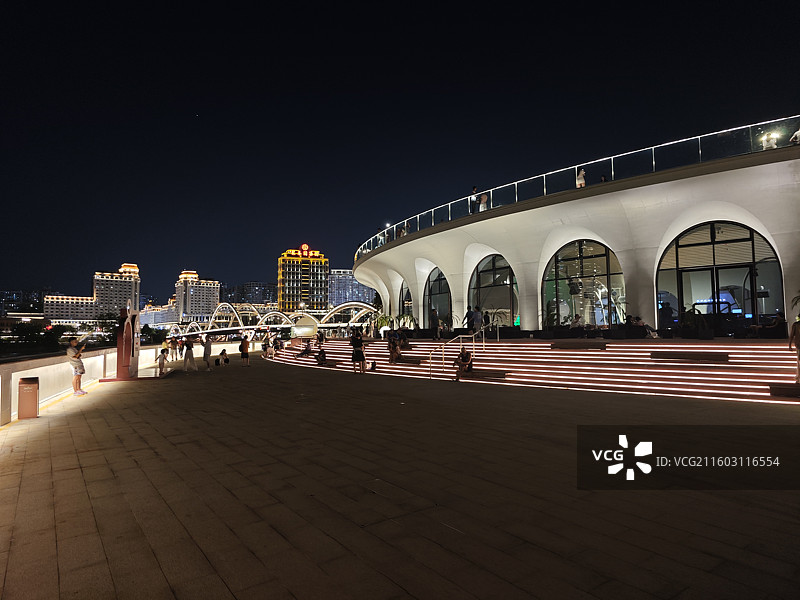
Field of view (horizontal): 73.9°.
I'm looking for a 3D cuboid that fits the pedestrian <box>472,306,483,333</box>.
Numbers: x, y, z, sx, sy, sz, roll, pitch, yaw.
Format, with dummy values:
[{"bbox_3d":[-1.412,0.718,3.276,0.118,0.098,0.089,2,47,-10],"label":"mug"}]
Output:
[{"bbox_3d":[4.213,1.263,28.906,0.500,1.700,0.400,2,-4,-40],"label":"pedestrian"}]

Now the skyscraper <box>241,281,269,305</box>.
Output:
[{"bbox_3d":[-213.039,11.025,777.729,38.000,78.000,18.000,0,-4,-20],"label":"skyscraper"}]

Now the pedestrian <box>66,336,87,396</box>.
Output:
[{"bbox_3d":[-9.384,1.923,15.448,0.550,1.650,0.480,1,-4,-32],"label":"pedestrian"}]

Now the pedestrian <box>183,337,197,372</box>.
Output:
[{"bbox_3d":[-9.721,2.448,24.567,0.550,1.640,0.480,0,-4,-20],"label":"pedestrian"}]

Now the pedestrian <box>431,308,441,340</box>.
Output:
[{"bbox_3d":[1.994,1.399,30.062,0.420,1.700,0.480,-2,-4,20],"label":"pedestrian"}]

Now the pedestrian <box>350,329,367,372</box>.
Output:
[{"bbox_3d":[-1.717,2.134,21.898,0.500,1.720,0.420,-1,-3,0],"label":"pedestrian"}]

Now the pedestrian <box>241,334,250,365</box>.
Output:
[{"bbox_3d":[-8.012,2.641,27.574,0.480,1.630,0.420,-3,-4,30],"label":"pedestrian"}]

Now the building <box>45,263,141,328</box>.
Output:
[{"bbox_3d":[-301.313,0.311,522.906,20.000,71.900,80.000,-4,-4,42],"label":"building"}]

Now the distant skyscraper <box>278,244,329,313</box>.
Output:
[{"bbox_3d":[-92.959,-10.425,512.470,45.000,86.900,18.000,1,-4,-26],"label":"distant skyscraper"}]

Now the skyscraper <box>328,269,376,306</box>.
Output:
[{"bbox_3d":[-58.298,0.928,662.646,60.000,80.800,20.000,0,-4,-18],"label":"skyscraper"}]

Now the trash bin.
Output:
[{"bbox_3d":[-7.751,2.039,11.119,0.310,0.840,0.300,1,-4,-30],"label":"trash bin"}]

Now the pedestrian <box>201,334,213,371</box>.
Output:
[{"bbox_3d":[-9.030,2.466,24.951,0.520,1.630,0.480,0,-3,-10],"label":"pedestrian"}]

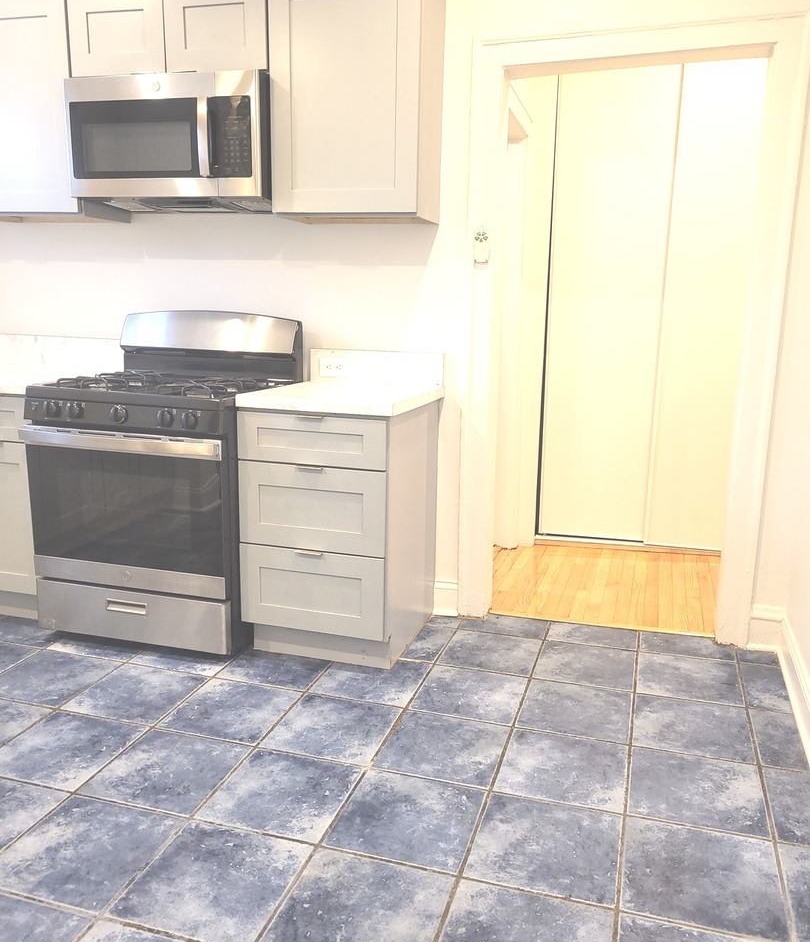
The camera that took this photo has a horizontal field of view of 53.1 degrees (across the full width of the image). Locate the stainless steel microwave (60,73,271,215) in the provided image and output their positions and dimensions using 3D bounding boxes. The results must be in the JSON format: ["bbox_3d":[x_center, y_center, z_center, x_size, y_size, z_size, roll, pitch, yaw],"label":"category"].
[{"bbox_3d":[-0.790,-1.183,2.957,0.757,0.404,0.395,5,12,15],"label":"stainless steel microwave"}]

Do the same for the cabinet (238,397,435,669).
[{"bbox_3d":[-0.220,0.184,2.929,0.512,0.876,0.638,5,12,15],"label":"cabinet"}]

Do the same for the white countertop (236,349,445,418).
[{"bbox_3d":[-0.195,-0.320,2.816,0.525,0.158,0.652,5,12,15],"label":"white countertop"}]

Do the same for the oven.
[{"bbox_3d":[-0.857,-0.003,3.032,0.767,1.172,0.685,5,12,15],"label":"oven"}]

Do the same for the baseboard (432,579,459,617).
[{"bbox_3d":[0.160,0.508,3.210,0.102,0.147,0.018,5,12,15],"label":"baseboard"}]

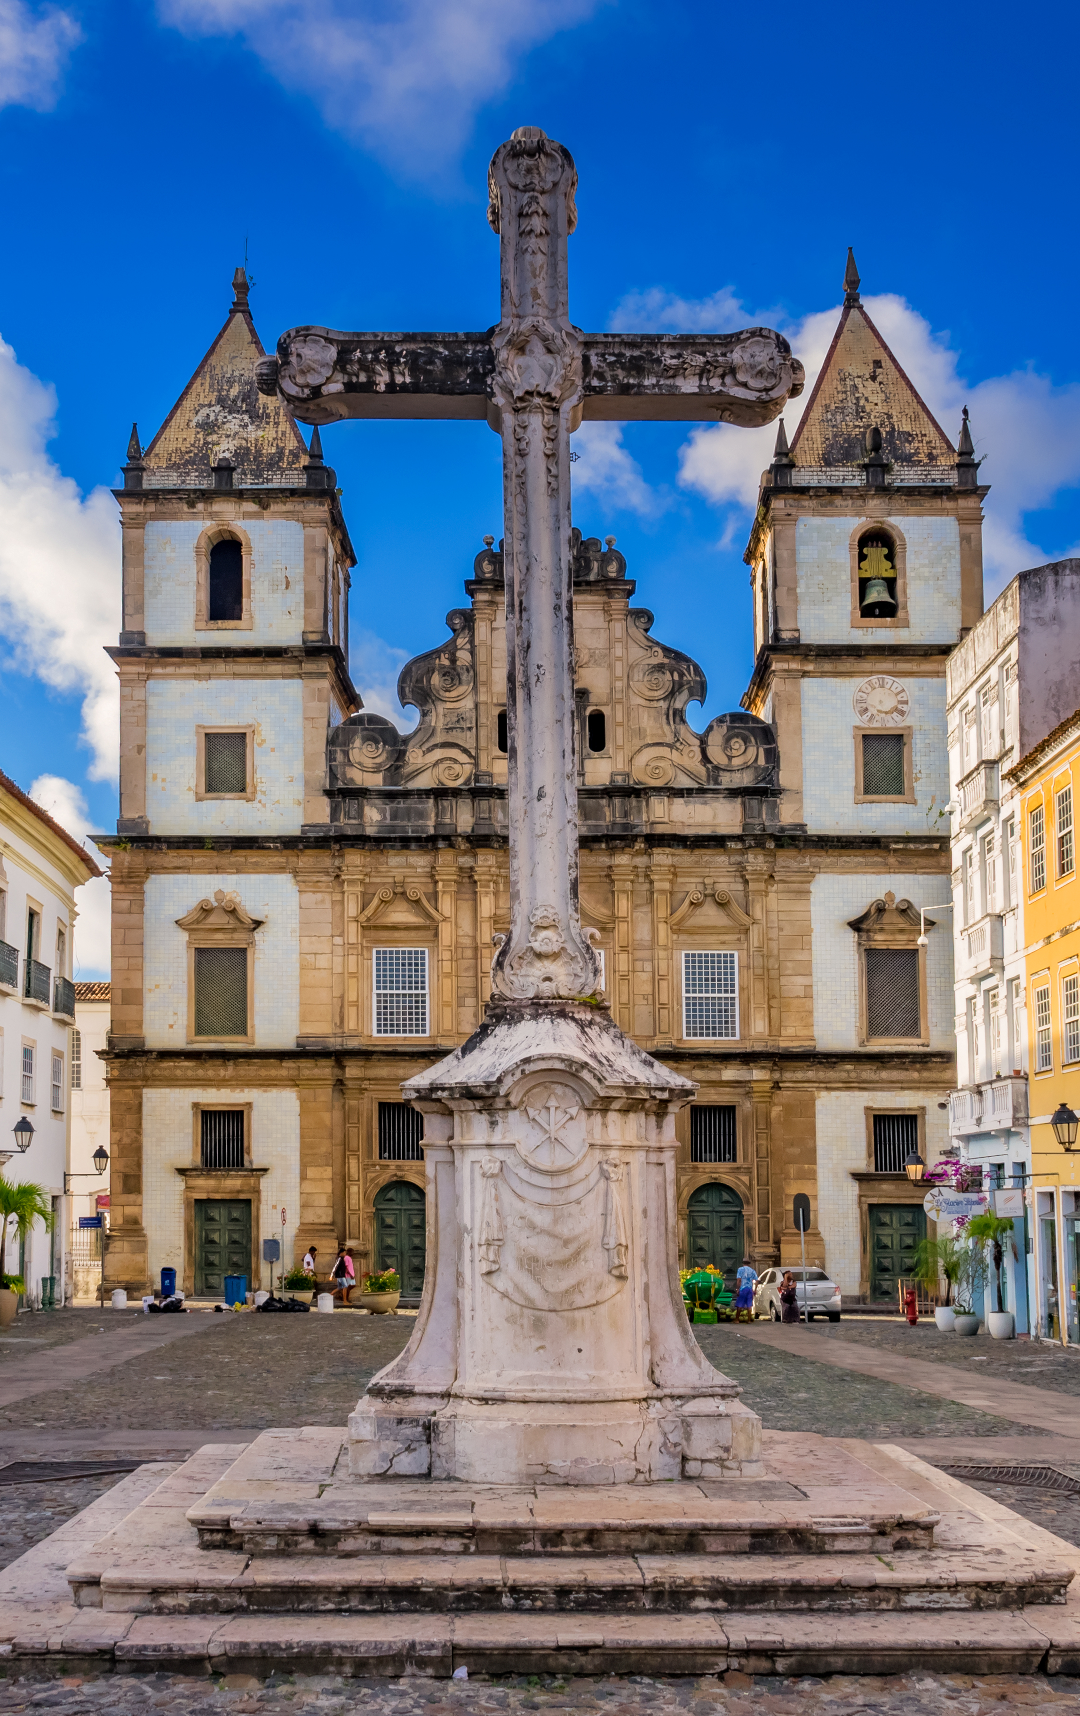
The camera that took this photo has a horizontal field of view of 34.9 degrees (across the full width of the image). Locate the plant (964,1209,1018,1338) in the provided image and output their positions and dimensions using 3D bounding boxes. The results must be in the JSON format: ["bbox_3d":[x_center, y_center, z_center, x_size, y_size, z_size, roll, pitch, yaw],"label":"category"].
[{"bbox_3d":[7.930,7.331,30.065,0.900,2.150,0.900,0,-11,-2],"label":"plant"}]

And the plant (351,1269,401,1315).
[{"bbox_3d":[-4.674,12.619,49.834,1.300,1.330,1.250,0,-11,-2],"label":"plant"}]

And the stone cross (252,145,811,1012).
[{"bbox_3d":[0.009,-1.799,9.777,3.050,5.100,0.550,0,-11,-2],"label":"stone cross"}]

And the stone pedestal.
[{"bbox_3d":[0.058,1.992,8.992,2.000,2.320,1.600,0,-11,-2],"label":"stone pedestal"}]

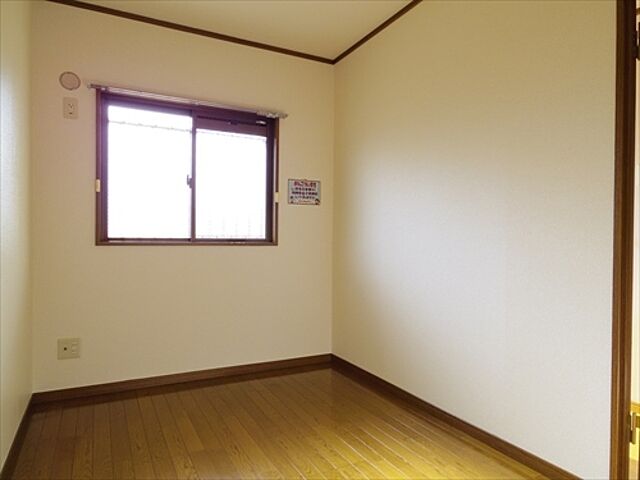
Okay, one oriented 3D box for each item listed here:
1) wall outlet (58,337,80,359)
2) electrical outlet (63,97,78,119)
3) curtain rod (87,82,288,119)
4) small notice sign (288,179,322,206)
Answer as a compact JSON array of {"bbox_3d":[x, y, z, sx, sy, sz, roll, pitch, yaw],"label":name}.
[{"bbox_3d":[-1.465,0.636,2.486,0.115,0.120,0.010,0,0,-28],"label":"wall outlet"},{"bbox_3d":[-1.448,-0.765,2.478,0.072,0.120,0.010,0,0,-28],"label":"electrical outlet"},{"bbox_3d":[-0.796,-0.902,2.791,1.276,0.030,0.060,0,0,-28],"label":"curtain rod"},{"bbox_3d":[-0.115,-0.354,3.187,0.262,0.183,0.005,0,0,-28],"label":"small notice sign"}]

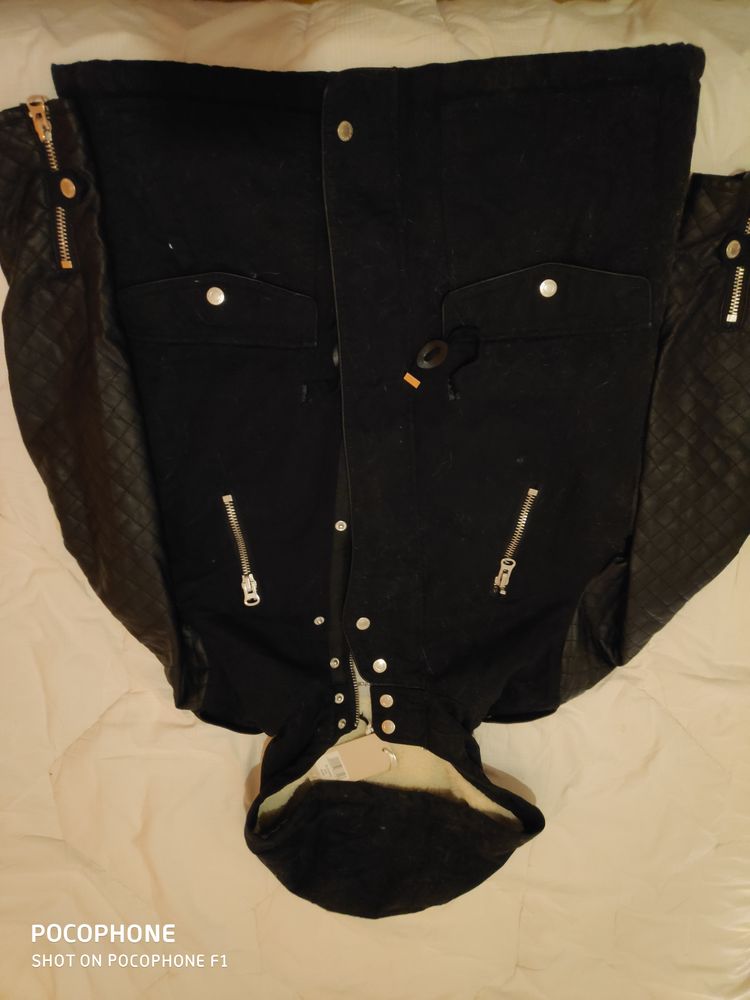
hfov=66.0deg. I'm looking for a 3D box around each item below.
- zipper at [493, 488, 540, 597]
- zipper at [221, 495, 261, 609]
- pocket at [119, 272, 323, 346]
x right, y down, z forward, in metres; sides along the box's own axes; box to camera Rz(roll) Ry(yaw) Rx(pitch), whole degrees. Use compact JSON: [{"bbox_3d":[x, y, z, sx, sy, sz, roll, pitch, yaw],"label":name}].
[{"bbox_3d":[0.157,0.050,0.640,0.022,0.010,0.136,10,113,-4],"label":"zipper"},{"bbox_3d":[-0.149,0.059,0.644,0.019,0.010,0.140,-5,113,2],"label":"zipper"},{"bbox_3d":[-0.146,-0.179,0.542,0.184,0.012,0.064,2,113,-1],"label":"pocket"}]

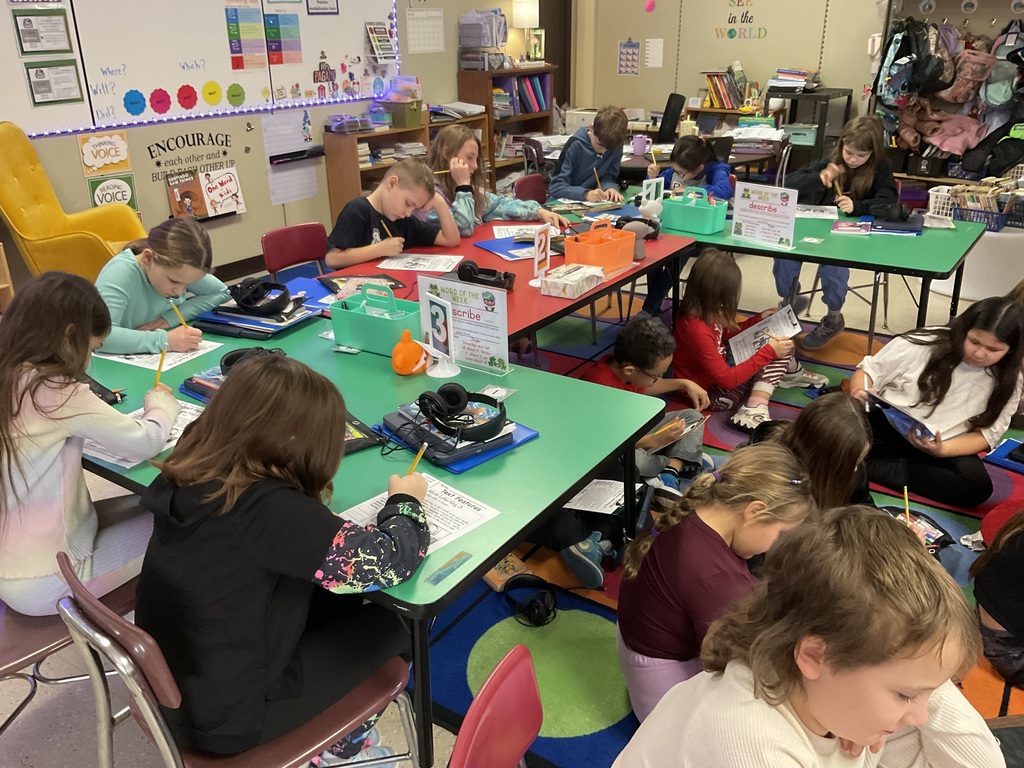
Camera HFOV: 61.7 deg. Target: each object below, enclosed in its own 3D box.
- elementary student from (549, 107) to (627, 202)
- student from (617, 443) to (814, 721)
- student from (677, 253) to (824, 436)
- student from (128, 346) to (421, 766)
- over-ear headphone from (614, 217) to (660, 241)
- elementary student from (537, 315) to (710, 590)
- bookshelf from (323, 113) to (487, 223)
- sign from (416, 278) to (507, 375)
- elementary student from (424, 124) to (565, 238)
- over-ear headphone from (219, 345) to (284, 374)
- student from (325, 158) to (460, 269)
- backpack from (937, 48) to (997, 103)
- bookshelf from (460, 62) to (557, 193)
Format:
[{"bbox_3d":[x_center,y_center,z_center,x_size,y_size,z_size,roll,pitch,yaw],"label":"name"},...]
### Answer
[{"bbox_3d":[0.344,-0.862,4.439,0.500,1.090,0.620,-11,25,-22],"label":"elementary student"},{"bbox_3d":[0.496,0.460,1.814,0.560,0.710,0.460,-1,23,-1],"label":"student"},{"bbox_3d":[0.987,-0.232,3.527,0.650,0.640,0.540,6,24,16],"label":"student"},{"bbox_3d":[-0.407,0.428,1.573,0.600,0.970,0.510,-22,31,-40],"label":"student"},{"bbox_3d":[0.531,-0.633,3.492,0.200,0.080,0.165,9,25,22],"label":"over-ear headphone"},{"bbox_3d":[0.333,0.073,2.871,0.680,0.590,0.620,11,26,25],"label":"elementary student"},{"bbox_3d":[-0.703,-1.520,6.355,0.320,0.780,1.580,13,26,29],"label":"bookshelf"},{"bbox_3d":[-0.122,-0.157,2.190,0.280,0.218,0.065,13,27,31],"label":"sign"},{"bbox_3d":[-0.161,-0.603,3.870,0.770,1.070,0.540,14,27,31],"label":"elementary student"},{"bbox_3d":[-0.613,-0.046,2.062,0.180,0.078,0.155,-15,27,-30],"label":"over-ear headphone"},{"bbox_3d":[-0.586,-0.406,3.417,0.600,0.980,0.500,17,29,36],"label":"student"},{"bbox_3d":[3.179,-2.151,6.000,0.380,0.380,0.220,11,25,26],"label":"backpack"},{"bbox_3d":[-0.021,-2.103,7.376,0.310,1.118,1.000,14,27,31],"label":"bookshelf"}]

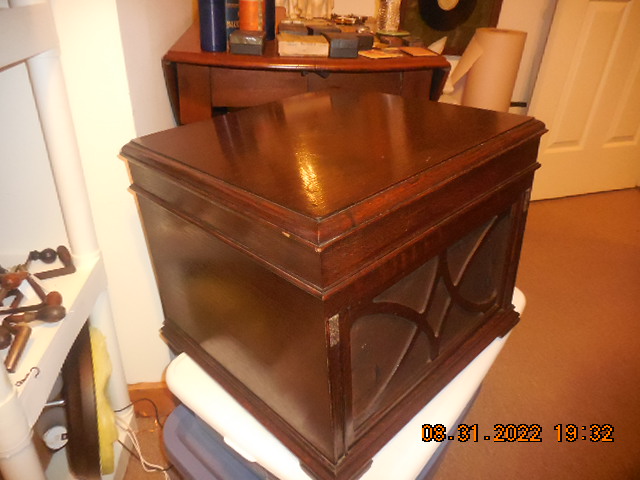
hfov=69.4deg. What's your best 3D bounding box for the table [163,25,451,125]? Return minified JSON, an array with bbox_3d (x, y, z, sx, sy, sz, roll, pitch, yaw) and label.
[{"bbox_3d":[-0.095,-0.348,1.694,0.733,0.730,1.065,-2,29,-9],"label":"table"}]

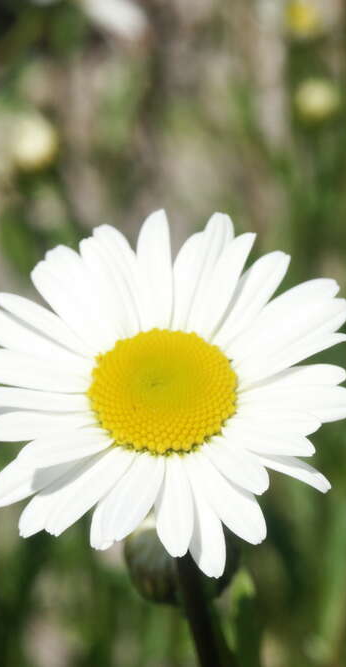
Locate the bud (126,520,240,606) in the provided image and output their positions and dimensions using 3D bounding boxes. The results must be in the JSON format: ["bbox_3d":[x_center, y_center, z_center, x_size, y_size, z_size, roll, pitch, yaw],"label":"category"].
[{"bbox_3d":[0.001,0.029,0.500,0.015,0.013,0.015,0,28,0],"label":"bud"}]

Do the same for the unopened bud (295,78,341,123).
[{"bbox_3d":[0.028,-0.045,0.740,0.009,0.008,0.009,0,28,0],"label":"unopened bud"}]

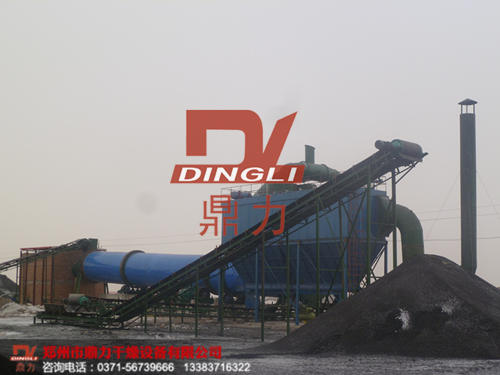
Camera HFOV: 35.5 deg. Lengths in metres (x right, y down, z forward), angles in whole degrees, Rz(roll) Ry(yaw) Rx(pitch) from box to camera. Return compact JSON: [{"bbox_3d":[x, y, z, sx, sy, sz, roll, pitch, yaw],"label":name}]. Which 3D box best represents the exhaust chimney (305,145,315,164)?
[{"bbox_3d":[4.210,-2.306,55.000,0.710,1.360,0.710,0,-7,0],"label":"exhaust chimney"}]

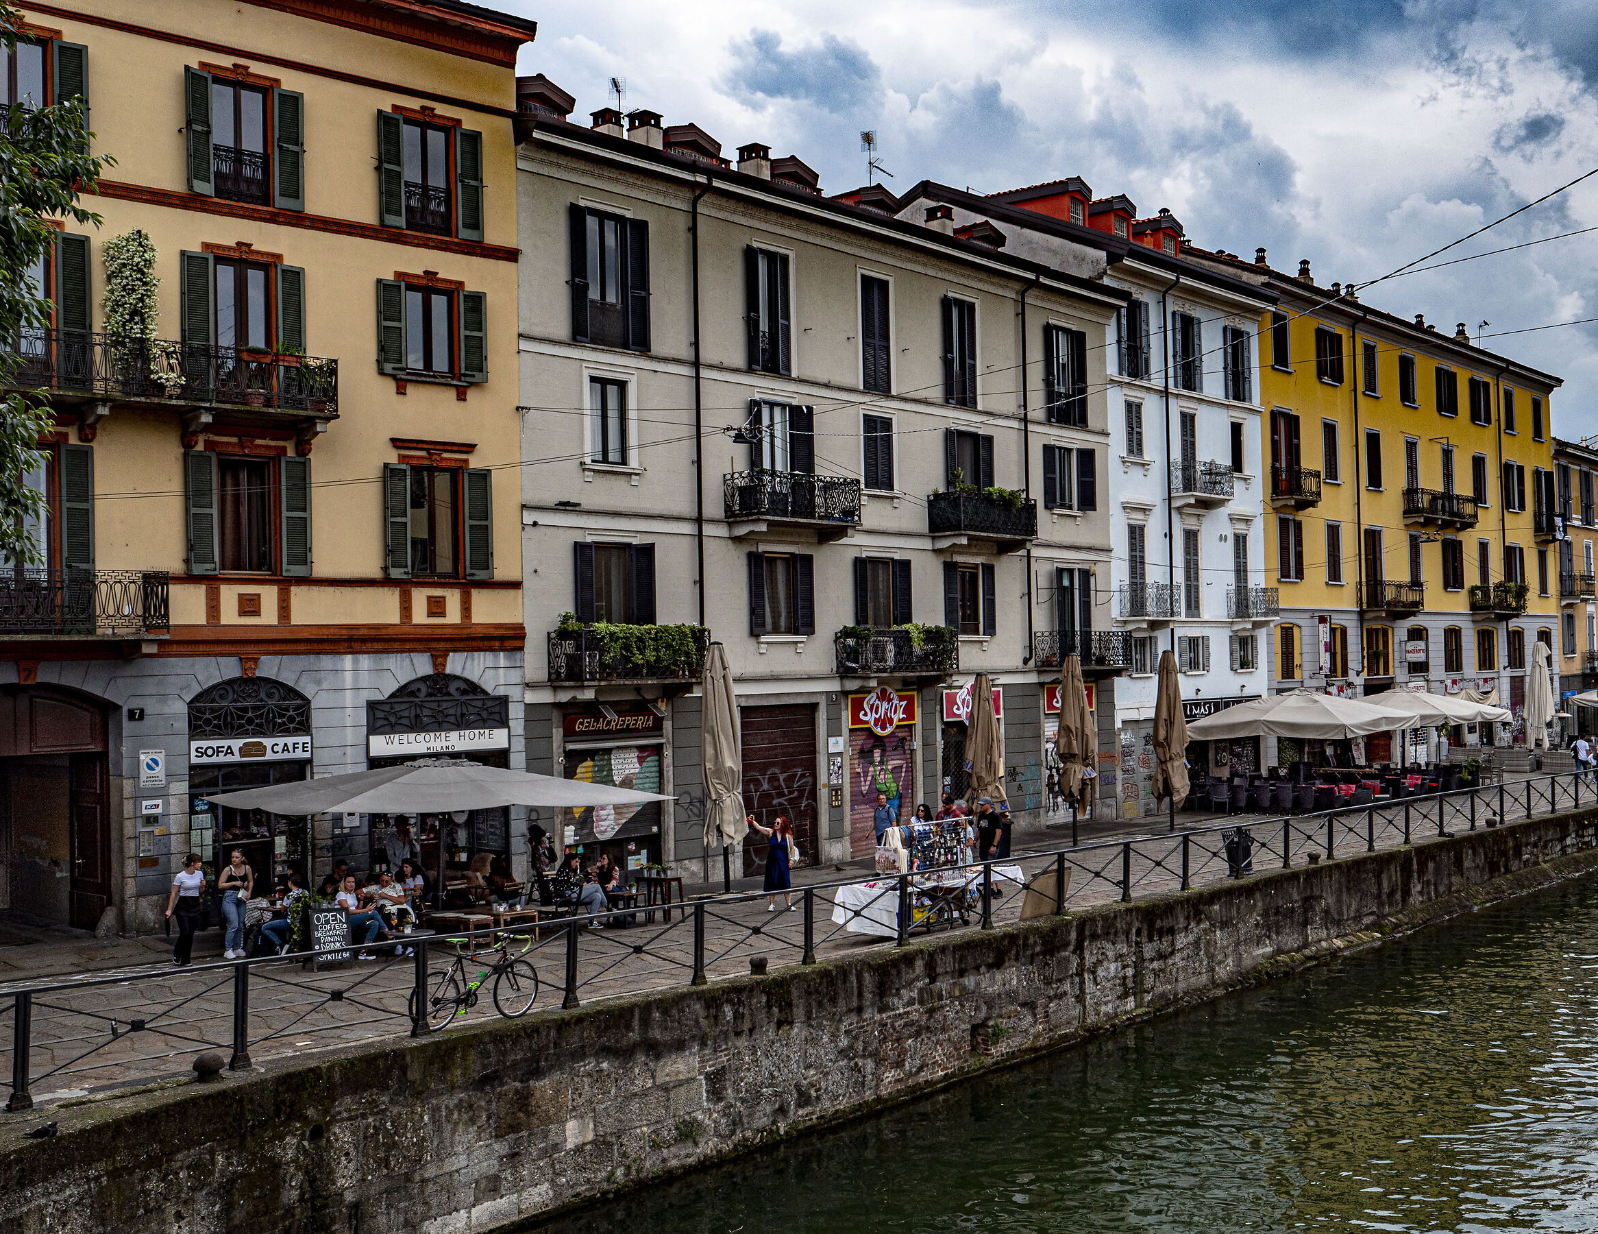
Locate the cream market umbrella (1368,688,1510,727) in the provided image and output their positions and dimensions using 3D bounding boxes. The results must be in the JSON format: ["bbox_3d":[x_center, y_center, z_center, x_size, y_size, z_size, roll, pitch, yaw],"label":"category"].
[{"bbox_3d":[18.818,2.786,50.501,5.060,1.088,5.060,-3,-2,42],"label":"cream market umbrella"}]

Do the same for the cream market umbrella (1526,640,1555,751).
[{"bbox_3d":[27.639,2.962,60.300,1.080,4.101,1.080,-3,-2,42],"label":"cream market umbrella"}]

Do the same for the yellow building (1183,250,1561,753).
[{"bbox_3d":[21.854,-2.601,69.675,12.000,18.100,31.780,-3,-2,42],"label":"yellow building"}]

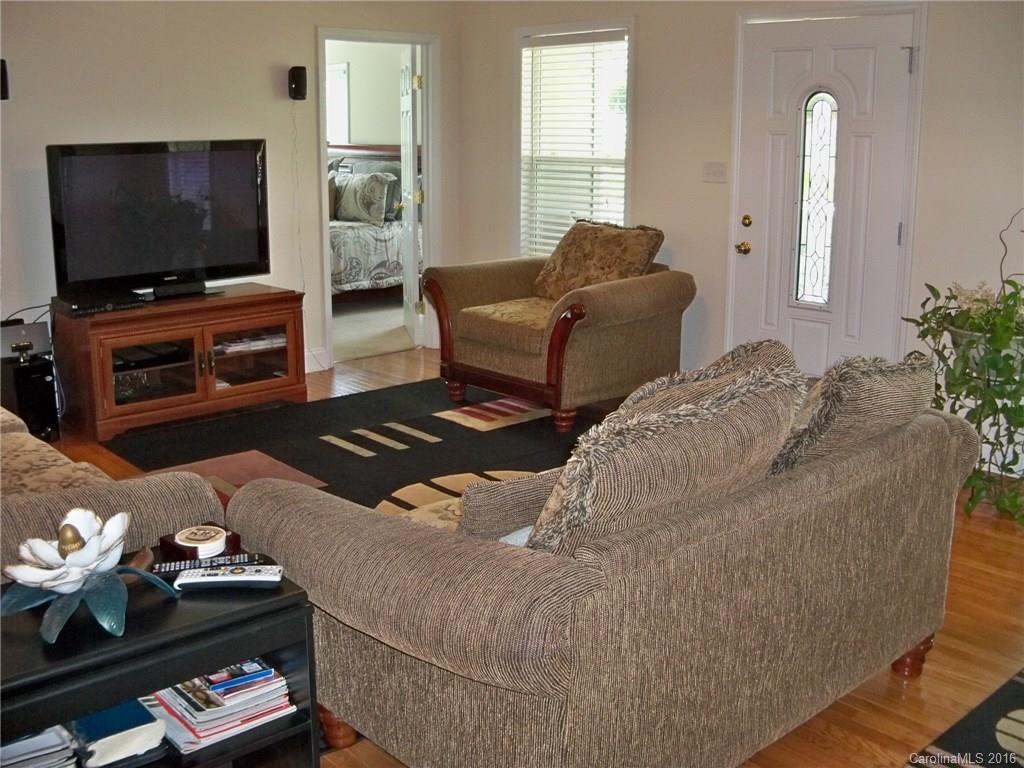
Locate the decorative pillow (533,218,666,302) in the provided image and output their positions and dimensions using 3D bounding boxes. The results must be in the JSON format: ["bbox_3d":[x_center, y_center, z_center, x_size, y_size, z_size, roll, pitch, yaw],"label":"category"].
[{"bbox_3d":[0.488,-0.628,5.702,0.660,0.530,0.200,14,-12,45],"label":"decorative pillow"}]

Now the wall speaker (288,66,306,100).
[{"bbox_3d":[-1.250,-1.753,6.042,0.100,0.185,0.110,-2,14,-8],"label":"wall speaker"}]

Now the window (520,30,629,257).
[{"bbox_3d":[0.361,-1.397,6.362,0.060,1.480,0.880,-13,19,-42],"label":"window"}]

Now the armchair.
[{"bbox_3d":[0.268,-0.336,5.728,1.020,0.880,1.210,-13,19,-42],"label":"armchair"}]

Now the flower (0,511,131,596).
[{"bbox_3d":[-0.903,0.345,2.109,0.250,0.140,0.230,0,14,0],"label":"flower"}]

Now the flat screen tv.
[{"bbox_3d":[-1.819,-0.868,5.462,1.180,0.800,0.200,-12,18,-40],"label":"flat screen tv"}]

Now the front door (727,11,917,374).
[{"bbox_3d":[1.550,-0.806,5.248,0.060,2.030,0.940,-13,19,-42],"label":"front door"}]

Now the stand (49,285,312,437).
[{"bbox_3d":[-1.774,-0.162,5.585,1.150,0.610,0.580,-11,18,-39],"label":"stand"}]

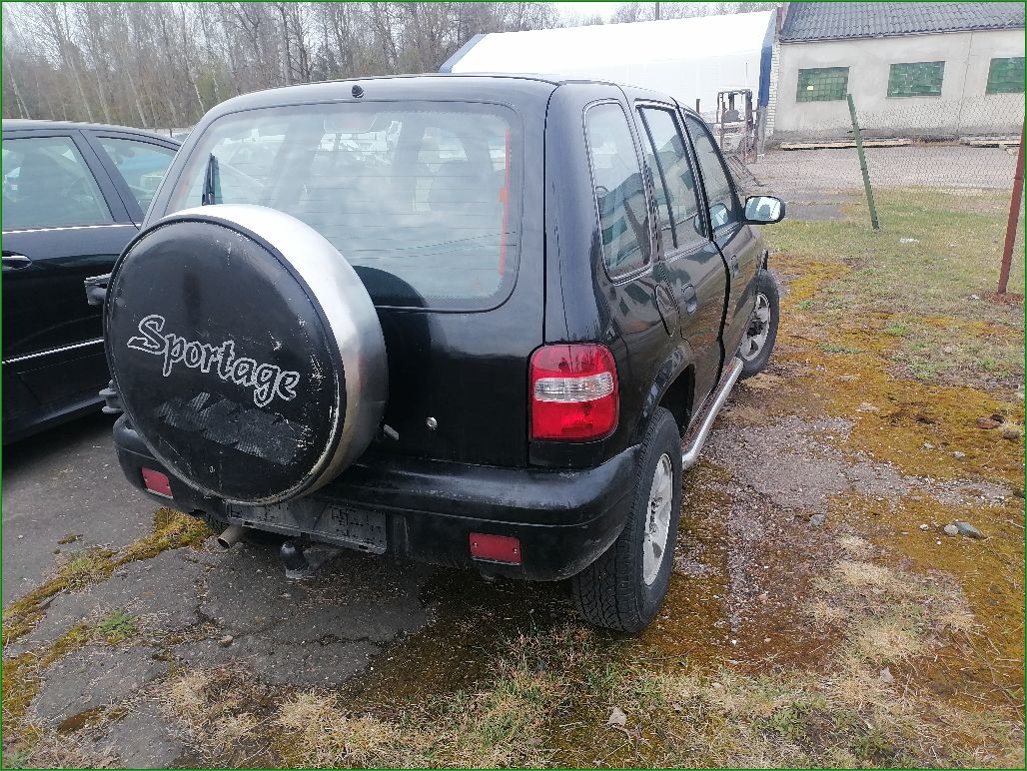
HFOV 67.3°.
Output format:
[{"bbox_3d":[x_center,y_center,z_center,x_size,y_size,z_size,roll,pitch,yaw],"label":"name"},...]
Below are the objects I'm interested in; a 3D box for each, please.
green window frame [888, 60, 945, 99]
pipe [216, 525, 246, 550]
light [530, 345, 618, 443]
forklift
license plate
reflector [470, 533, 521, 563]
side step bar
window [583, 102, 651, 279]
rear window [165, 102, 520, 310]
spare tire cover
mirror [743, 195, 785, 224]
[{"bbox_3d":[13.581,-10.299,26.000,1.680,1.080,0.120,4,20,19],"label":"green window frame"},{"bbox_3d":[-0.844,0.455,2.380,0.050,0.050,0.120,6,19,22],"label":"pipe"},{"bbox_3d":[0.141,0.006,1.732,0.185,0.215,0.140,1,18,8],"label":"light"},{"bbox_3d":[6.077,-7.491,22.300,1.850,2.030,1.080,12,24,36],"label":"forklift"},{"bbox_3d":[-0.552,0.339,2.041,0.520,0.113,0.025,6,19,22],"label":"license plate"},{"bbox_3d":[-0.040,0.385,1.833,0.126,0.070,0.020,3,18,15],"label":"reflector"},{"bbox_3d":[0.911,0.062,3.528,0.140,0.100,1.660,6,19,22],"label":"side step bar"},{"bbox_3d":[0.266,-0.499,1.938,0.040,0.420,0.430,-15,10,27],"label":"window"},{"bbox_3d":[-0.484,-0.460,1.959,1.080,0.520,0.060,6,-10,22],"label":"rear window"},{"bbox_3d":[-0.656,-0.069,1.898,0.706,0.706,0.195,6,19,22],"label":"spare tire cover"},{"bbox_3d":[1.166,-0.817,3.582,0.190,0.140,0.100,6,19,22],"label":"mirror"}]

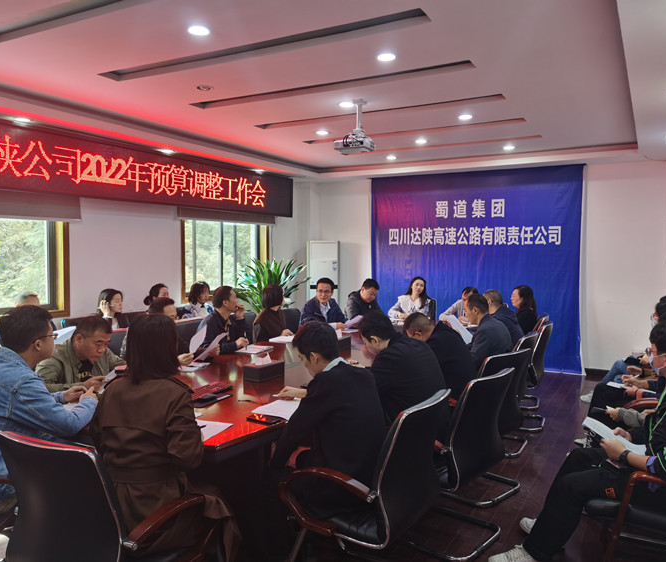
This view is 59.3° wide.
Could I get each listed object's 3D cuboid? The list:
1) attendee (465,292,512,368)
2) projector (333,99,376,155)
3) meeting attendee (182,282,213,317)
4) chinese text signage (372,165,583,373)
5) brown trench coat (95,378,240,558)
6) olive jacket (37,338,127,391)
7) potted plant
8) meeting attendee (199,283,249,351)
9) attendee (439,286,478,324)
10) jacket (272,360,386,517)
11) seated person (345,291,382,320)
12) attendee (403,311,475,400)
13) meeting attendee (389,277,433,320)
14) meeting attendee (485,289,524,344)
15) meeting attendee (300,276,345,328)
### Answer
[{"bbox_3d":[1.118,0.726,4.932,0.800,1.250,0.520,2,3,29],"label":"attendee"},{"bbox_3d":[0.182,-1.272,4.830,0.300,0.450,0.260,1,3,29],"label":"projector"},{"bbox_3d":[-1.515,0.633,6.888,0.750,1.230,0.480,2,3,34],"label":"meeting attendee"},{"bbox_3d":[1.942,-0.184,8.447,3.080,2.755,0.040,2,3,29],"label":"chinese text signage"},{"bbox_3d":[-0.642,0.695,2.230,0.490,0.700,0.500,1,3,25],"label":"brown trench coat"},{"bbox_3d":[-1.659,0.648,3.816,0.580,0.540,0.520,-2,3,-41],"label":"olive jacket"},{"bbox_3d":[-0.720,0.485,6.900,0.900,1.540,0.900,1,3,29],"label":"potted plant"},{"bbox_3d":[-0.966,0.693,5.207,0.780,1.270,0.520,2,3,29],"label":"meeting attendee"},{"bbox_3d":[1.635,0.648,7.350,0.550,1.190,0.750,2,3,29],"label":"attendee"},{"bbox_3d":[-0.012,0.726,2.680,0.530,0.630,0.480,2,3,33],"label":"jacket"},{"bbox_3d":[0.360,0.652,6.500,0.750,1.240,0.520,2,3,35],"label":"seated person"},{"bbox_3d":[0.620,0.797,4.089,0.850,1.180,0.550,2,3,29],"label":"attendee"},{"bbox_3d":[1.090,0.589,7.704,0.520,1.270,0.750,2,3,29],"label":"meeting attendee"},{"bbox_3d":[1.500,0.695,5.580,0.780,1.230,0.500,1,3,25],"label":"meeting attendee"},{"bbox_3d":[-0.062,0.618,6.831,0.550,1.280,0.780,-1,3,-31],"label":"meeting attendee"}]

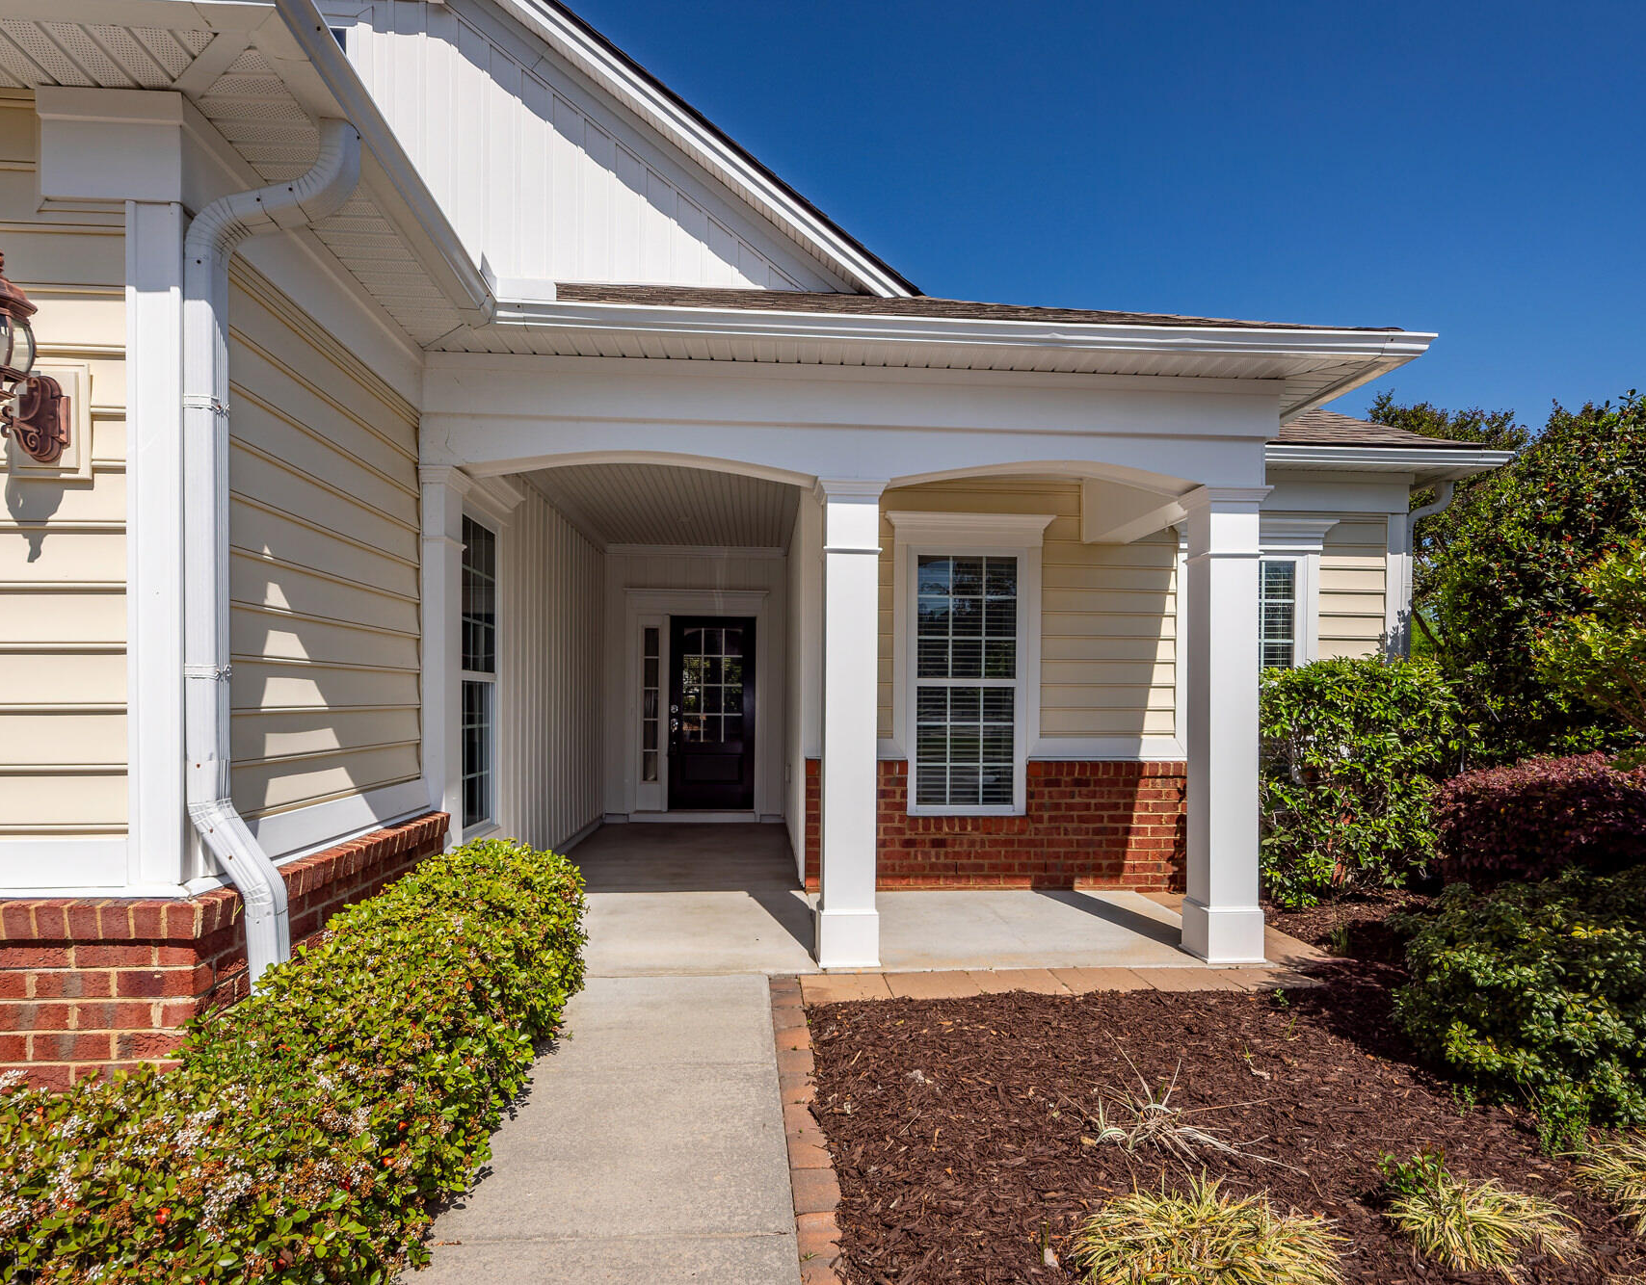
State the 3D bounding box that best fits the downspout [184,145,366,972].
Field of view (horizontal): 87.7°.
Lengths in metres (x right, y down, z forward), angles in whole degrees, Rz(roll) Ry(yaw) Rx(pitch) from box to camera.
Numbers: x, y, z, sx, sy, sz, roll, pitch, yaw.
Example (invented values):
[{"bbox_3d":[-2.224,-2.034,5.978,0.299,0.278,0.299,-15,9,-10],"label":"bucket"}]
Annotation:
[{"bbox_3d":[-1.540,-0.100,2.430,0.480,2.750,0.100,0,-2,-4],"label":"downspout"}]

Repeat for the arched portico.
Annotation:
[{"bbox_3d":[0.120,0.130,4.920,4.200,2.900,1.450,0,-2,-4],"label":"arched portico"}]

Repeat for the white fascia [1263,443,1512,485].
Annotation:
[{"bbox_3d":[3.660,-1.215,5.830,1.850,0.150,0.460,0,-2,-4],"label":"white fascia"}]

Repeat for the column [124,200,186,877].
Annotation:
[{"bbox_3d":[-1.835,-0.270,2.420,0.165,1.890,0.160,0,-2,-4],"label":"column"}]

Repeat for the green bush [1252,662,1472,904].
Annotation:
[{"bbox_3d":[3.400,0.880,5.550,1.350,1.580,0.850,0,-2,-4],"label":"green bush"}]

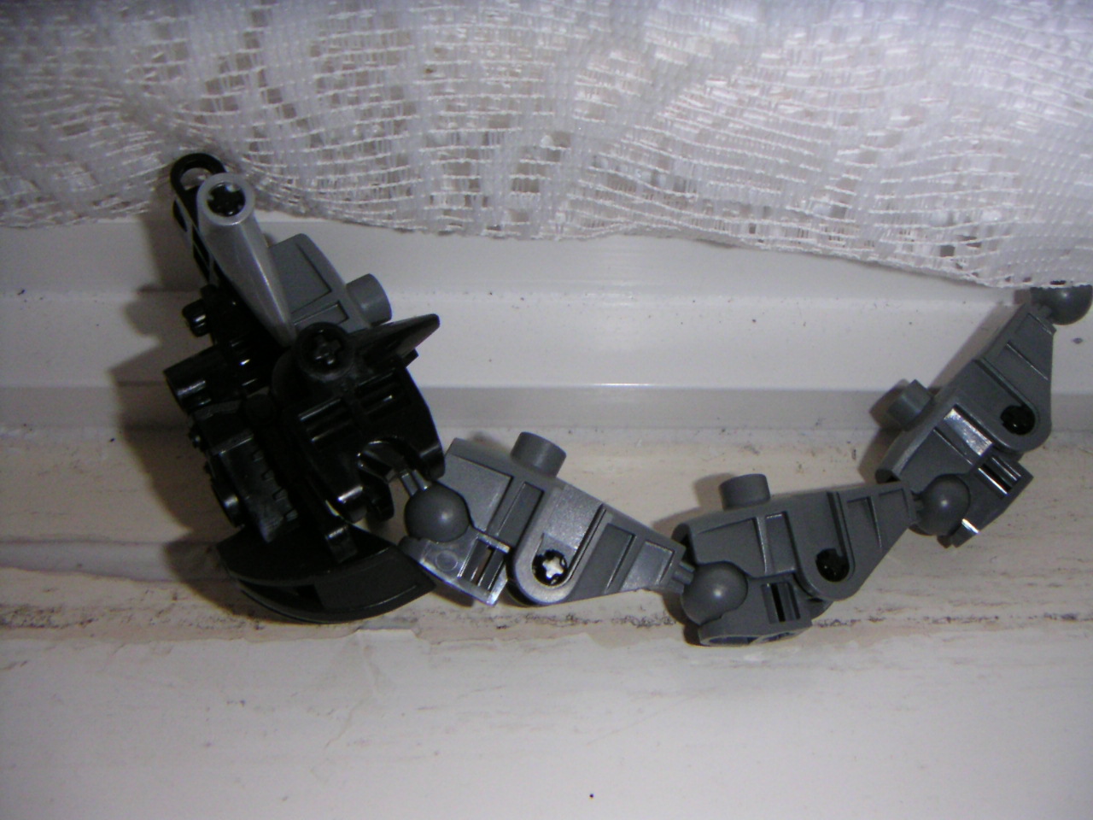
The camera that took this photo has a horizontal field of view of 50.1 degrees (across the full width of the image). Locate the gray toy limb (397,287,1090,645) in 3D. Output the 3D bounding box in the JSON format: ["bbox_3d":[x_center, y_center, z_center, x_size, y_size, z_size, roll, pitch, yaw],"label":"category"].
[{"bbox_3d":[0.041,0.013,0.194,0.131,0.019,0.049,-14,72,-12],"label":"gray toy limb"}]

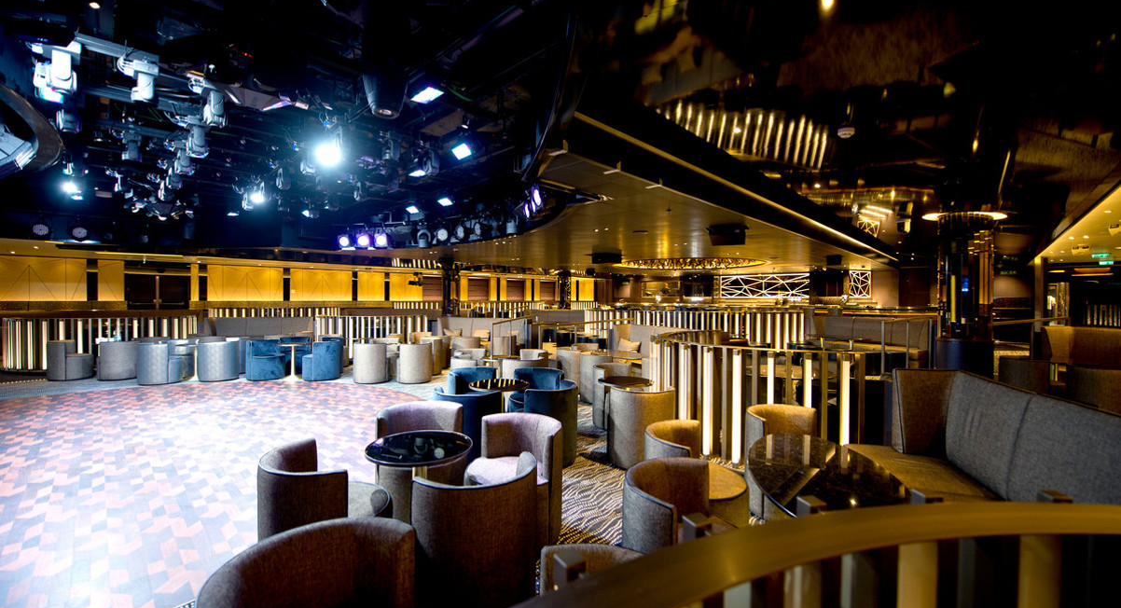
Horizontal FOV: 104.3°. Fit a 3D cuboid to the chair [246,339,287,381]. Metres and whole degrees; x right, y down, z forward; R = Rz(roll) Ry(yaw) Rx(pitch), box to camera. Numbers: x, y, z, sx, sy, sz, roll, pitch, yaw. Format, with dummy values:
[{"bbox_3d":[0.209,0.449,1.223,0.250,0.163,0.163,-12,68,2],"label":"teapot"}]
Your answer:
[{"bbox_3d":[-5.769,1.098,8.546,0.655,0.702,0.655,0,1,9],"label":"chair"}]

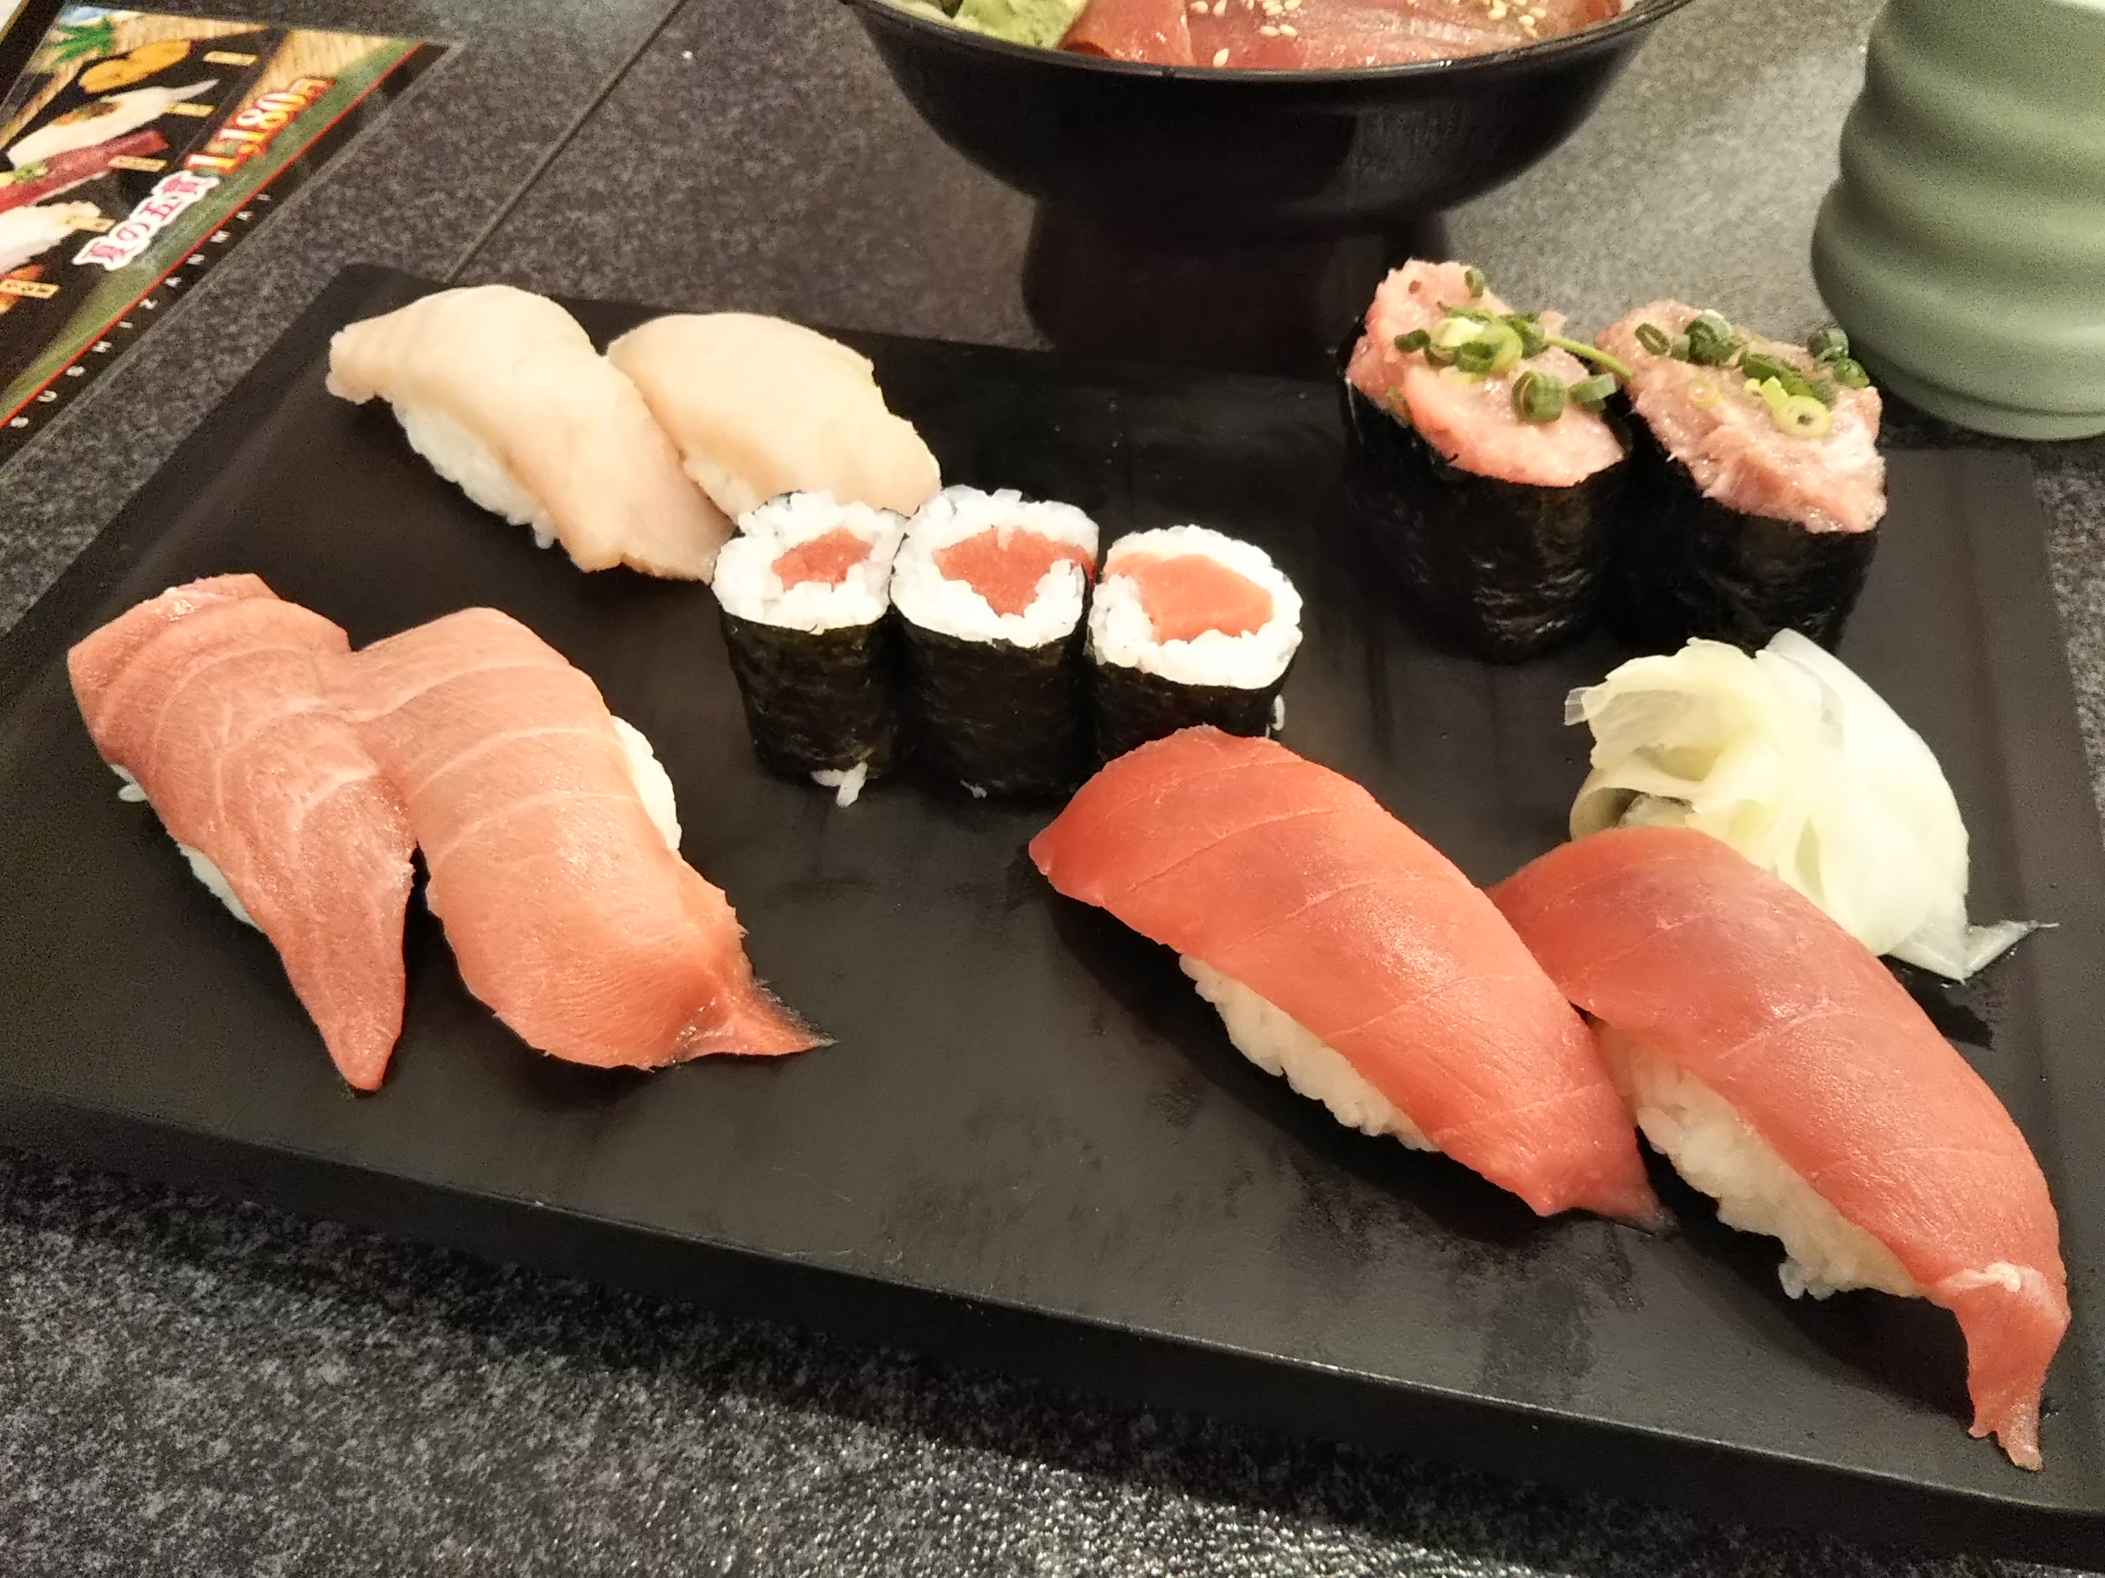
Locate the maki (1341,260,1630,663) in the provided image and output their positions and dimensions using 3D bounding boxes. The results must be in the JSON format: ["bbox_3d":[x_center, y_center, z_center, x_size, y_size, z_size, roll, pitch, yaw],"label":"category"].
[{"bbox_3d":[0.064,-0.049,0.273,0.033,0.040,0.056,-16,49,-13],"label":"maki"}]

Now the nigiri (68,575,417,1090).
[{"bbox_3d":[-0.106,-0.005,0.244,0.035,0.032,0.087,-31,54,-24],"label":"nigiri"}]

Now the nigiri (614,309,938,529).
[{"bbox_3d":[-0.046,-0.059,0.291,0.034,0.031,0.080,-34,55,-26],"label":"nigiri"}]

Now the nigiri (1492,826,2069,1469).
[{"bbox_3d":[0.084,0.030,0.206,0.031,0.030,0.086,-24,51,-19],"label":"nigiri"}]

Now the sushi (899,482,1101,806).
[{"bbox_3d":[-0.007,-0.019,0.254,0.029,0.031,0.031,-3,48,0],"label":"sushi"}]

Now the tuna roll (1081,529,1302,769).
[{"bbox_3d":[0.019,-0.016,0.254,0.029,0.026,0.030,-1,48,1],"label":"tuna roll"}]

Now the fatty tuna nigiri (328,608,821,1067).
[{"bbox_3d":[-0.069,0.001,0.237,0.036,0.032,0.092,-29,53,-22],"label":"fatty tuna nigiri"}]

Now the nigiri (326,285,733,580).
[{"bbox_3d":[-0.088,-0.066,0.300,0.088,0.030,0.032,33,57,28],"label":"nigiri"}]

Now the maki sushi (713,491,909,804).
[{"bbox_3d":[-0.031,-0.020,0.255,0.029,0.032,0.029,-1,48,1],"label":"maki sushi"}]

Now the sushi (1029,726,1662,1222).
[{"bbox_3d":[0.033,0.015,0.222,0.032,0.031,0.089,-33,55,-25],"label":"sushi"}]

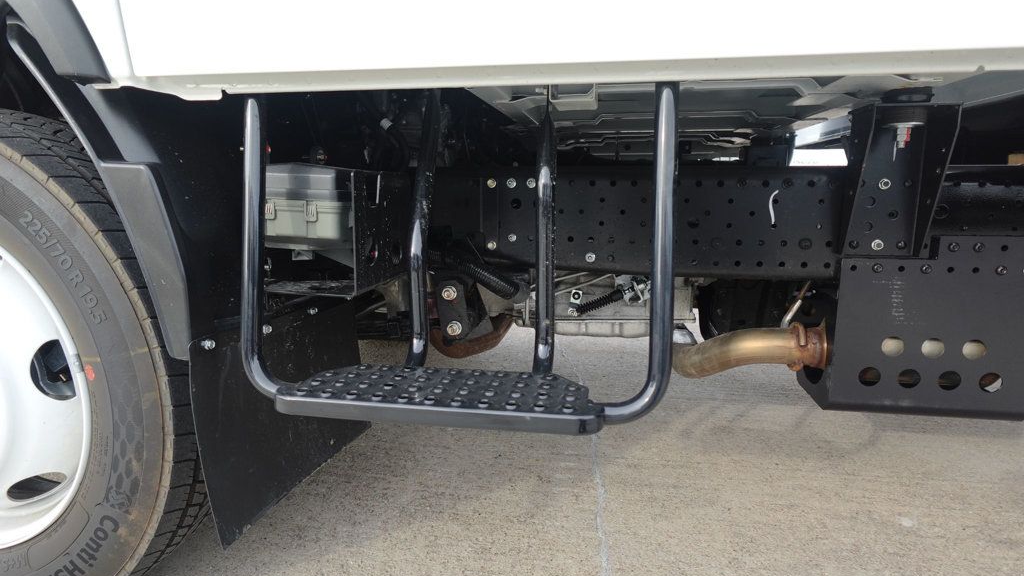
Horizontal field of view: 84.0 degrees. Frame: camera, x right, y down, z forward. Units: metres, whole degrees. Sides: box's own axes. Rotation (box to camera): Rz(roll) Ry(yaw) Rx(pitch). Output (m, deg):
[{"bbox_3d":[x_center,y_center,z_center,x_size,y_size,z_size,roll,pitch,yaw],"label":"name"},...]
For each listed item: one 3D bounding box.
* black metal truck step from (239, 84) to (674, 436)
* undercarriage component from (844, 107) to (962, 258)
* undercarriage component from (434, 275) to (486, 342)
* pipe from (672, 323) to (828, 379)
[{"bbox_3d":[-0.076,-0.072,0.926,0.630,0.492,0.335,2,11,8],"label":"black metal truck step"},{"bbox_3d":[0.810,-0.215,1.196,0.173,0.316,0.130,2,11,8],"label":"undercarriage component"},{"bbox_3d":[-0.146,0.046,1.539,0.100,0.170,0.135,2,11,8],"label":"undercarriage component"},{"bbox_3d":[0.579,0.159,1.458,0.365,0.160,0.170,2,11,8],"label":"pipe"}]

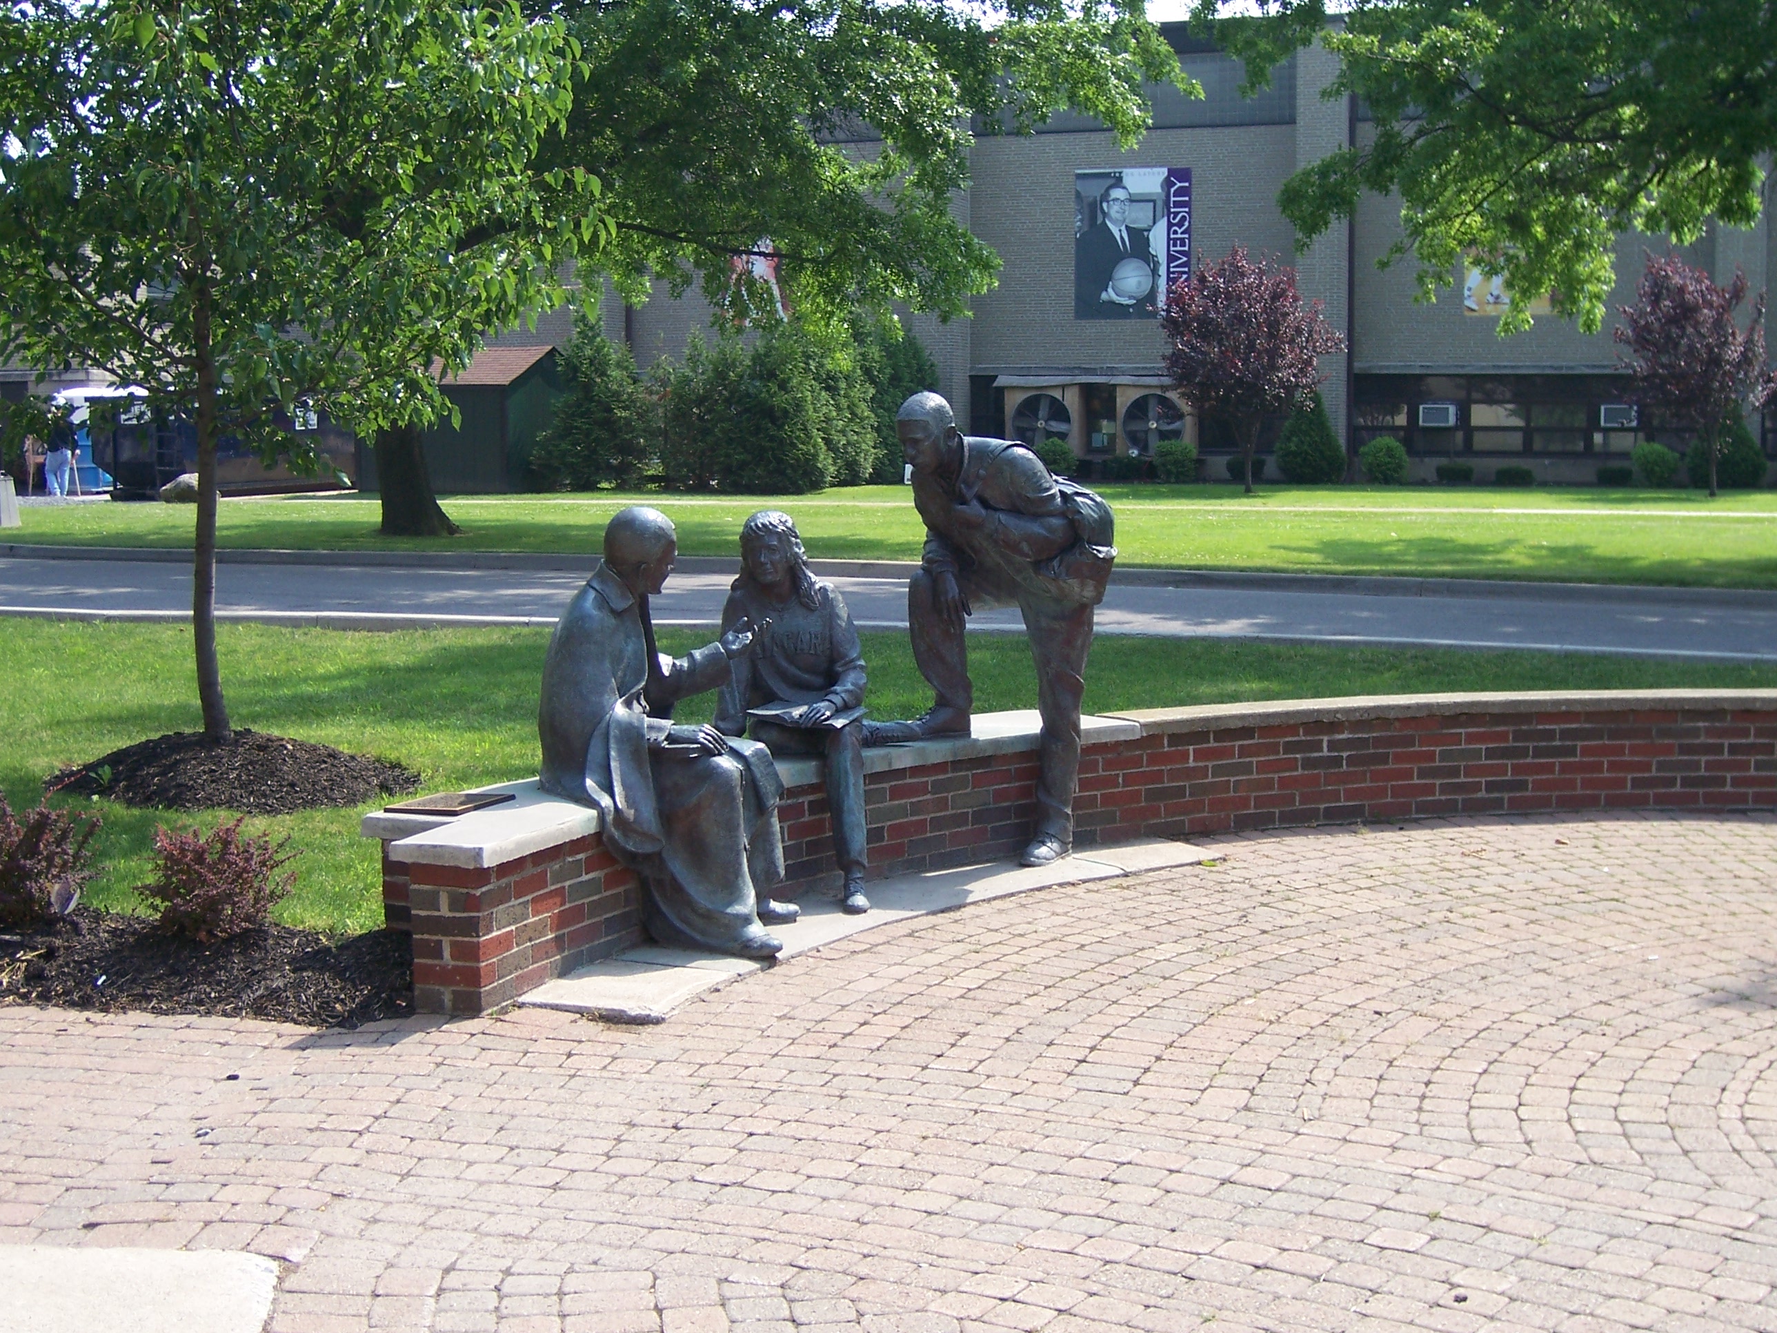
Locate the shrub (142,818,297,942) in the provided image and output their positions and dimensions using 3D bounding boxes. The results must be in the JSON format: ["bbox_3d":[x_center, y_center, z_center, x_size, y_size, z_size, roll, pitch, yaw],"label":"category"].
[{"bbox_3d":[-2.079,0.675,7.231,0.490,0.385,0.480,-1,6,0],"label":"shrub"}]

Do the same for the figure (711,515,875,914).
[{"bbox_3d":[-0.298,0.127,7.980,0.600,1.305,0.820,-2,6,-11],"label":"figure"}]

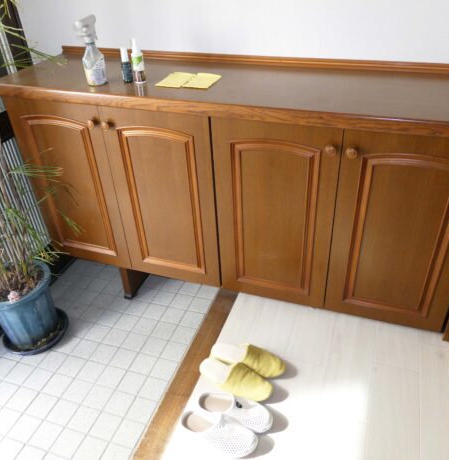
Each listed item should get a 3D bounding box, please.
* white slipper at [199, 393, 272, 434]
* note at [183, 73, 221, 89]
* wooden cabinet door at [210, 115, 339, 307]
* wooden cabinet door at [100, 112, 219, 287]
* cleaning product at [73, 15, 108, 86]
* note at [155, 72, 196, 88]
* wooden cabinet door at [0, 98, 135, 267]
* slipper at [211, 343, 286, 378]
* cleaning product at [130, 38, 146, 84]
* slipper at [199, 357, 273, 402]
[{"bbox_3d":[0.032,0.572,1.364,0.250,0.090,0.095,10,37,18],"label":"white slipper"},{"bbox_3d":[-0.080,-0.559,1.589,0.103,0.005,0.178,10,37,17],"label":"note"},{"bbox_3d":[0.183,-0.040,1.599,0.448,0.772,0.030,10,37,17],"label":"wooden cabinet door"},{"bbox_3d":[-0.239,-0.110,1.730,0.446,0.784,0.030,10,37,17],"label":"wooden cabinet door"},{"bbox_3d":[-0.487,-0.656,1.555,0.075,0.233,0.095,22,42,31],"label":"cleaning product"},{"bbox_3d":[-0.179,-0.574,1.617,0.102,0.005,0.180,10,37,17],"label":"note"},{"bbox_3d":[-0.658,-0.179,1.861,0.442,0.795,0.030,10,37,17],"label":"wooden cabinet door"},{"bbox_3d":[0.084,0.456,1.546,0.274,0.070,0.096,10,37,17],"label":"slipper"},{"bbox_3d":[-0.319,-0.621,1.564,0.044,0.153,0.044,1,35,5],"label":"cleaning product"},{"bbox_3d":[0.035,0.500,1.482,0.272,0.075,0.100,15,39,24],"label":"slipper"}]

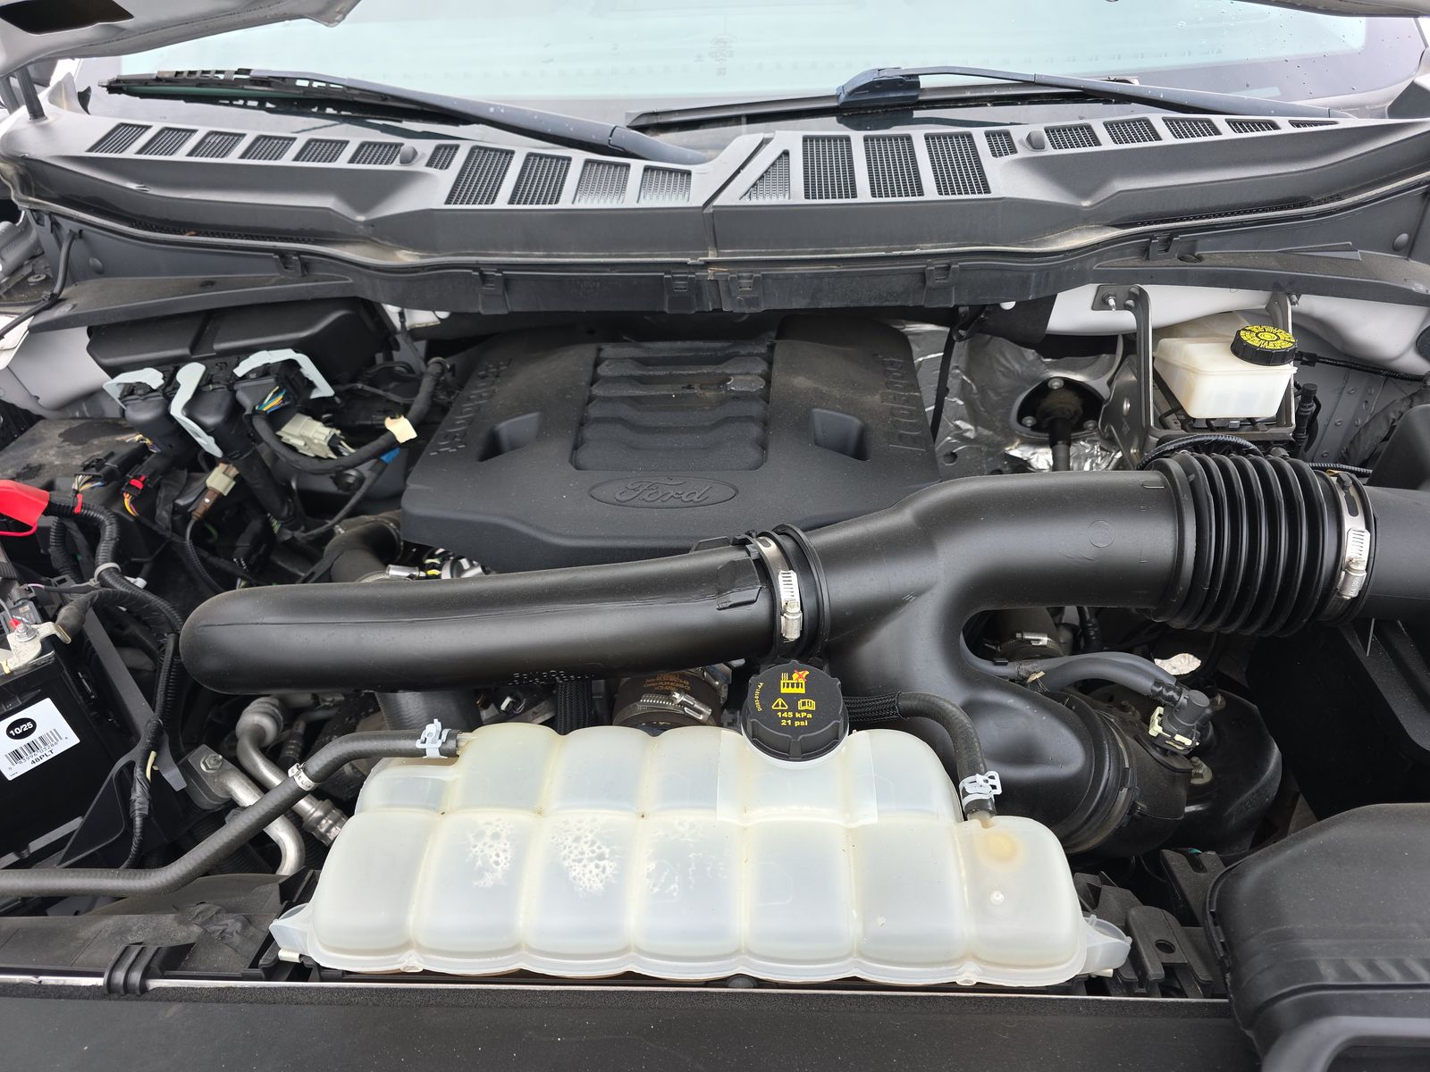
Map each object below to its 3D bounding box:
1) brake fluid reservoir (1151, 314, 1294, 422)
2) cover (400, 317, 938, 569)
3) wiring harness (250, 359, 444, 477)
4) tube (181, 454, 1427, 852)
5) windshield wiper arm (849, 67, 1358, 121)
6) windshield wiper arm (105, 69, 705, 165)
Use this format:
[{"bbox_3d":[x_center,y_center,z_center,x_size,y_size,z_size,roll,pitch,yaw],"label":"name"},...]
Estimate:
[{"bbox_3d":[0.483,-0.159,0.897,0.125,0.085,0.100,1,38,2],"label":"brake fluid reservoir"},{"bbox_3d":[-0.037,-0.101,0.904,0.435,0.115,0.345,1,38,2],"label":"cover"},{"bbox_3d":[-0.337,-0.116,0.880,0.165,0.095,0.155,1,38,2],"label":"wiring harness"},{"bbox_3d":[0.065,0.096,0.665,0.930,0.235,0.215,1,38,2],"label":"tube"},{"bbox_3d":[0.416,-0.470,1.020,0.594,0.055,0.060,-3,38,-10],"label":"windshield wiper arm"},{"bbox_3d":[-0.384,-0.473,1.065,0.800,0.060,0.080,12,40,17],"label":"windshield wiper arm"}]

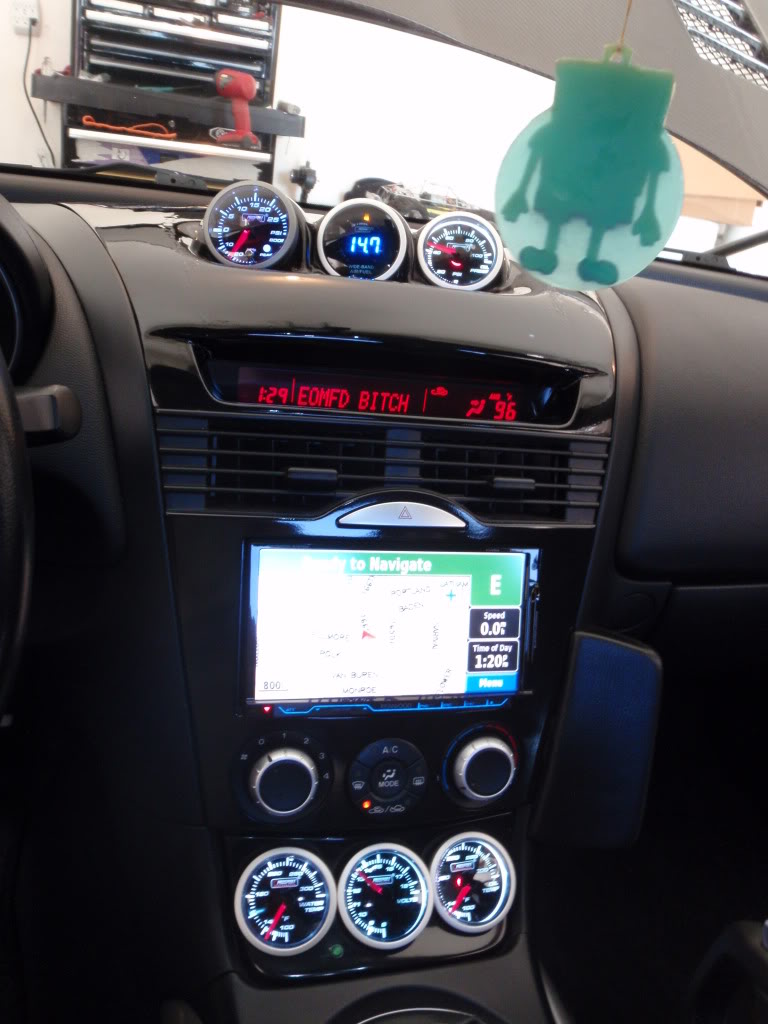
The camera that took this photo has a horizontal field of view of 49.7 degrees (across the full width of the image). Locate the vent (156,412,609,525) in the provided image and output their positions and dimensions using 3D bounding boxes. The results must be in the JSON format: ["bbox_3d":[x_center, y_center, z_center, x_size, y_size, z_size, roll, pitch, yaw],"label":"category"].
[{"bbox_3d":[0.003,-0.023,0.485,0.265,0.055,0.035,2,-4,-16],"label":"vent"}]

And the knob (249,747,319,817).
[{"bbox_3d":[-0.053,0.145,0.446,0.036,0.036,0.016,2,-3,-16],"label":"knob"}]

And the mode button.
[{"bbox_3d":[0.003,0.152,0.471,0.021,0.021,0.008,2,-3,-16],"label":"mode button"}]

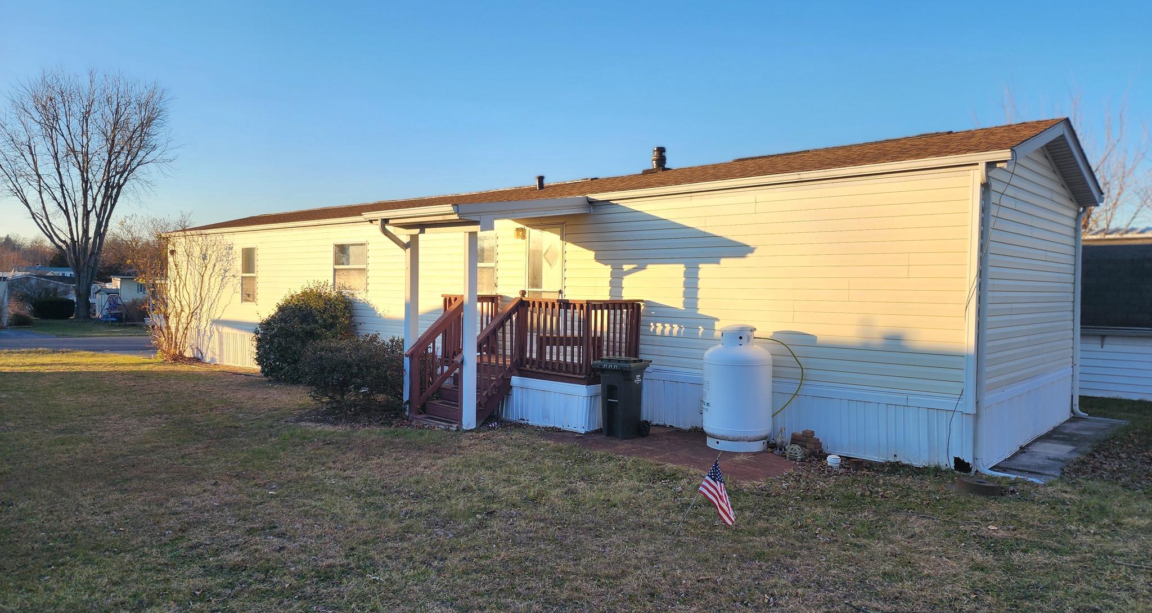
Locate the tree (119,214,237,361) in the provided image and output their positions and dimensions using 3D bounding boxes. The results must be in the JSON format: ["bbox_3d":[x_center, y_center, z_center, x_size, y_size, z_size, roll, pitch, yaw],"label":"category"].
[{"bbox_3d":[-10.207,-0.479,19.400,2.500,3.600,2.200,2,2,43],"label":"tree"}]

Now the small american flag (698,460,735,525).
[{"bbox_3d":[1.012,1.342,5.500,0.280,0.460,0.140,1,1,11],"label":"small american flag"}]

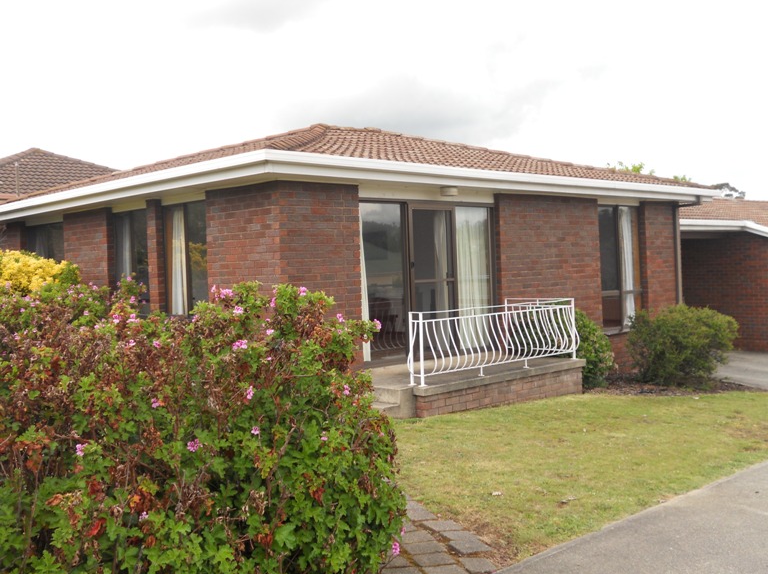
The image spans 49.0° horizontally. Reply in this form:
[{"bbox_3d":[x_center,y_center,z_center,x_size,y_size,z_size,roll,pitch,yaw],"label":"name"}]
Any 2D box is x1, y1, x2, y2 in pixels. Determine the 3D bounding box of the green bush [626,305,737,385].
[{"bbox_3d":[4.740,0.890,13.400,1.720,1.200,1.550,-2,1,19],"label":"green bush"}]

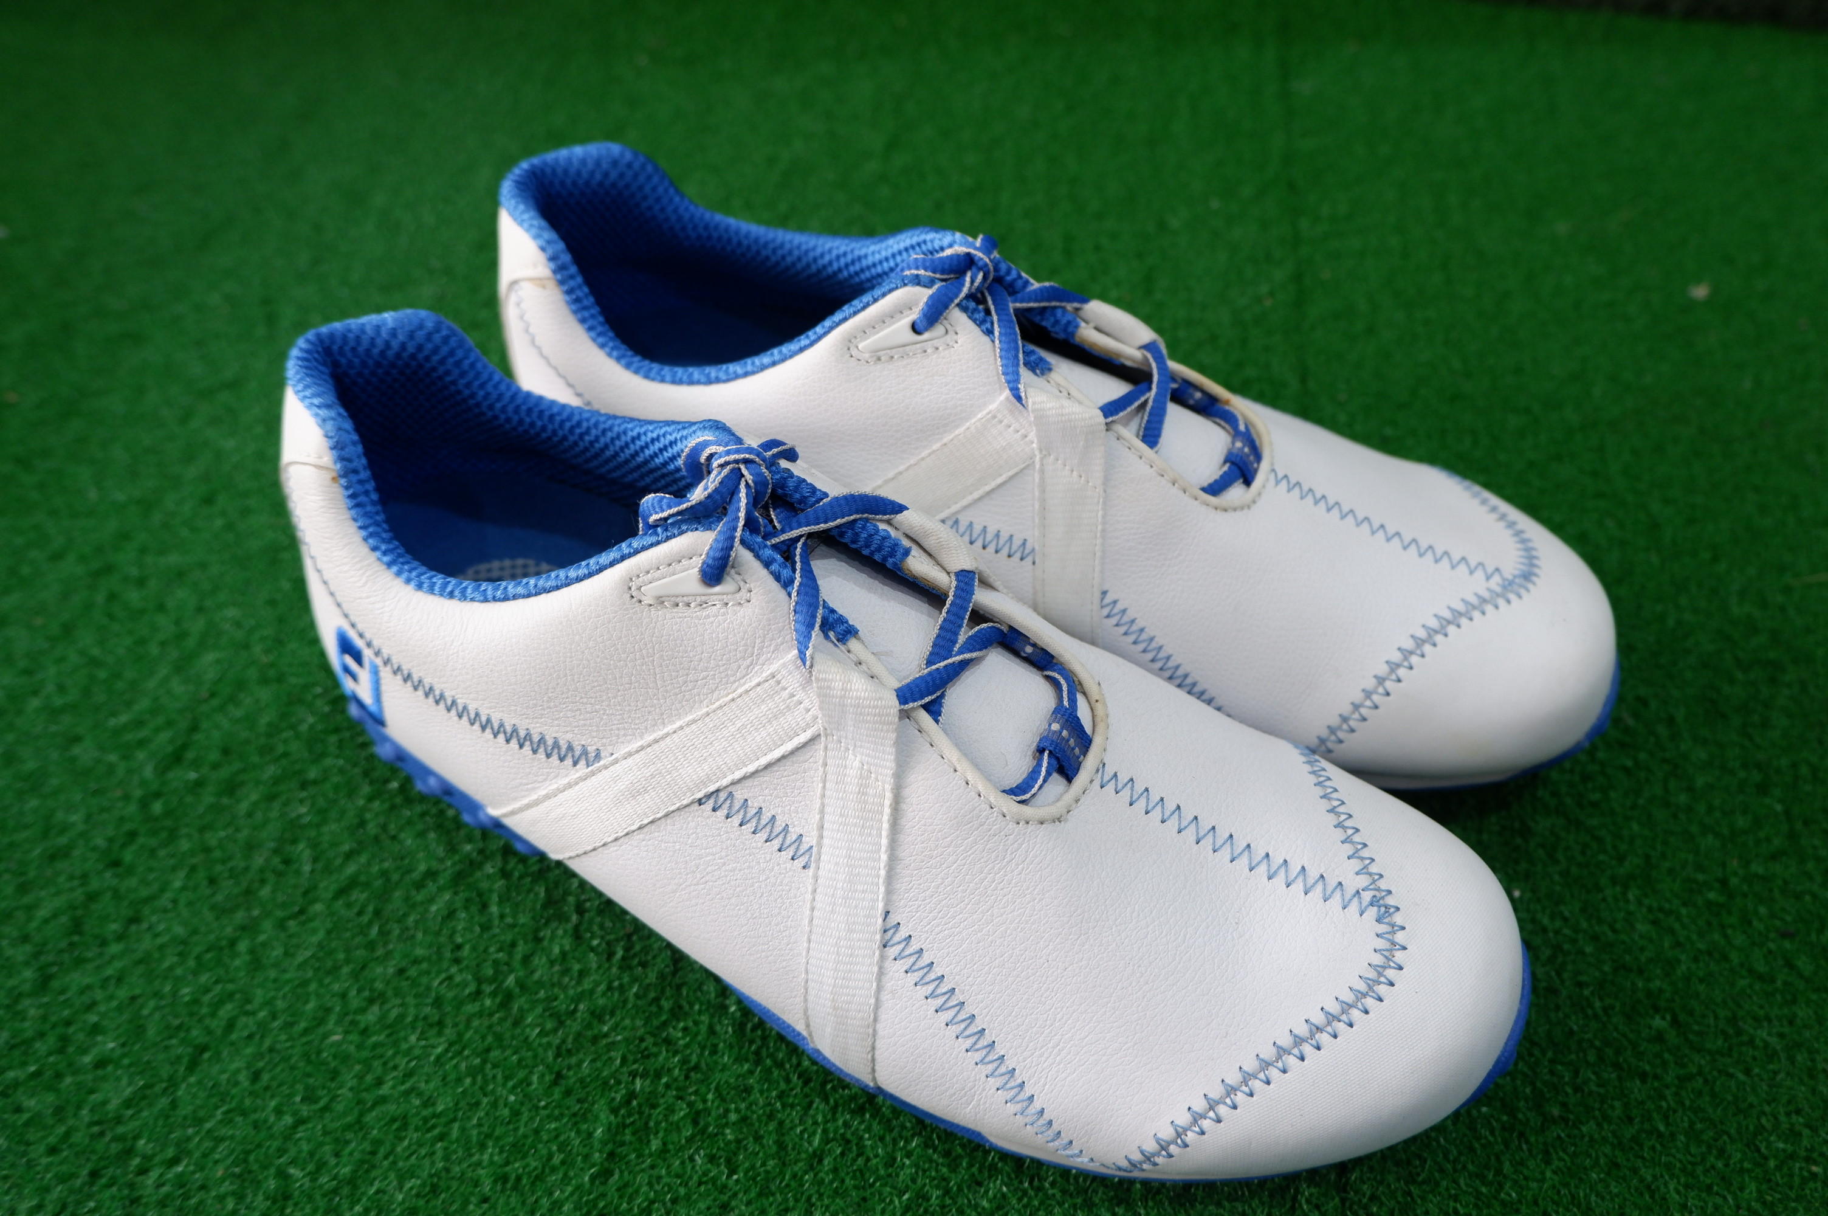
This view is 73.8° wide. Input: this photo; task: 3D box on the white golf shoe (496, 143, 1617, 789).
[{"bbox_3d":[0.027,-0.044,0.305,0.290,0.099,0.111,17,52,16],"label":"white golf shoe"}]

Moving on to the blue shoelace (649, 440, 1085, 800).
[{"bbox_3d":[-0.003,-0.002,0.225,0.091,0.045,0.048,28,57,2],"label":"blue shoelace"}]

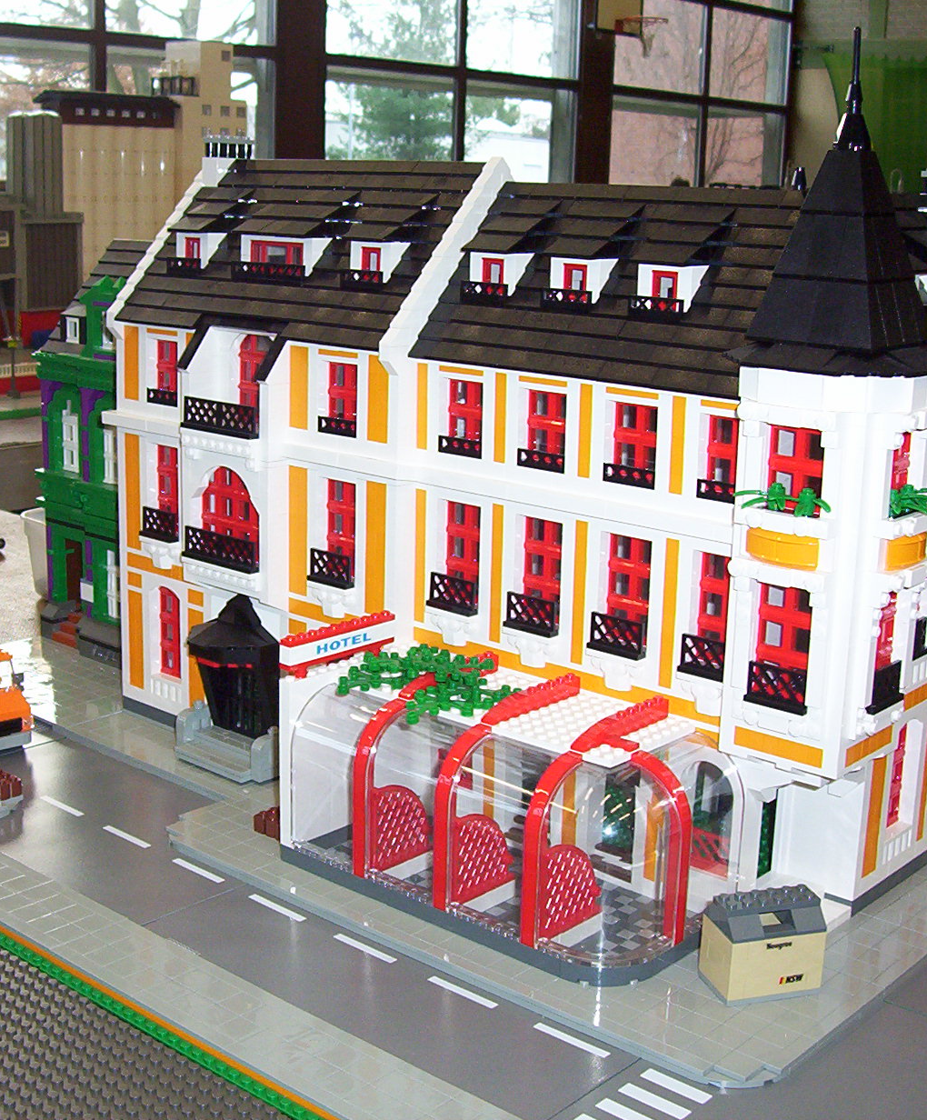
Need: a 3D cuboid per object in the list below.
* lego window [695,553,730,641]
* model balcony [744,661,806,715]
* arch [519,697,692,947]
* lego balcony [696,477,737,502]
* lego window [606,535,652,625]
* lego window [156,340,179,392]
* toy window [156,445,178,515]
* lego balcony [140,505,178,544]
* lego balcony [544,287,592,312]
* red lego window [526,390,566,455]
[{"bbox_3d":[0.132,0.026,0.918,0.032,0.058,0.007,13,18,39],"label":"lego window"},{"bbox_3d":[0.146,0.060,0.860,0.032,0.019,0.008,13,19,40],"label":"model balcony"},{"bbox_3d":[0.086,0.131,0.896,0.059,0.102,0.104,13,18,39],"label":"arch"},{"bbox_3d":[0.128,-0.033,0.894,0.032,0.010,0.008,13,18,39],"label":"lego balcony"},{"bbox_3d":[0.090,0.017,0.950,0.032,0.057,0.008,13,18,39],"label":"lego window"},{"bbox_3d":[-0.178,-0.116,1.158,0.032,0.038,0.008,13,18,39],"label":"lego window"},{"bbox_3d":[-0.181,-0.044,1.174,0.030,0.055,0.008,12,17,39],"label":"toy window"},{"bbox_3d":[-0.190,-0.023,1.152,0.032,0.019,0.008,13,19,40],"label":"lego balcony"},{"bbox_3d":[0.056,-0.135,0.962,0.032,0.010,0.008,13,18,39],"label":"lego balcony"},{"bbox_3d":[0.048,-0.070,0.958,0.029,0.039,0.007,13,19,40],"label":"red lego window"}]

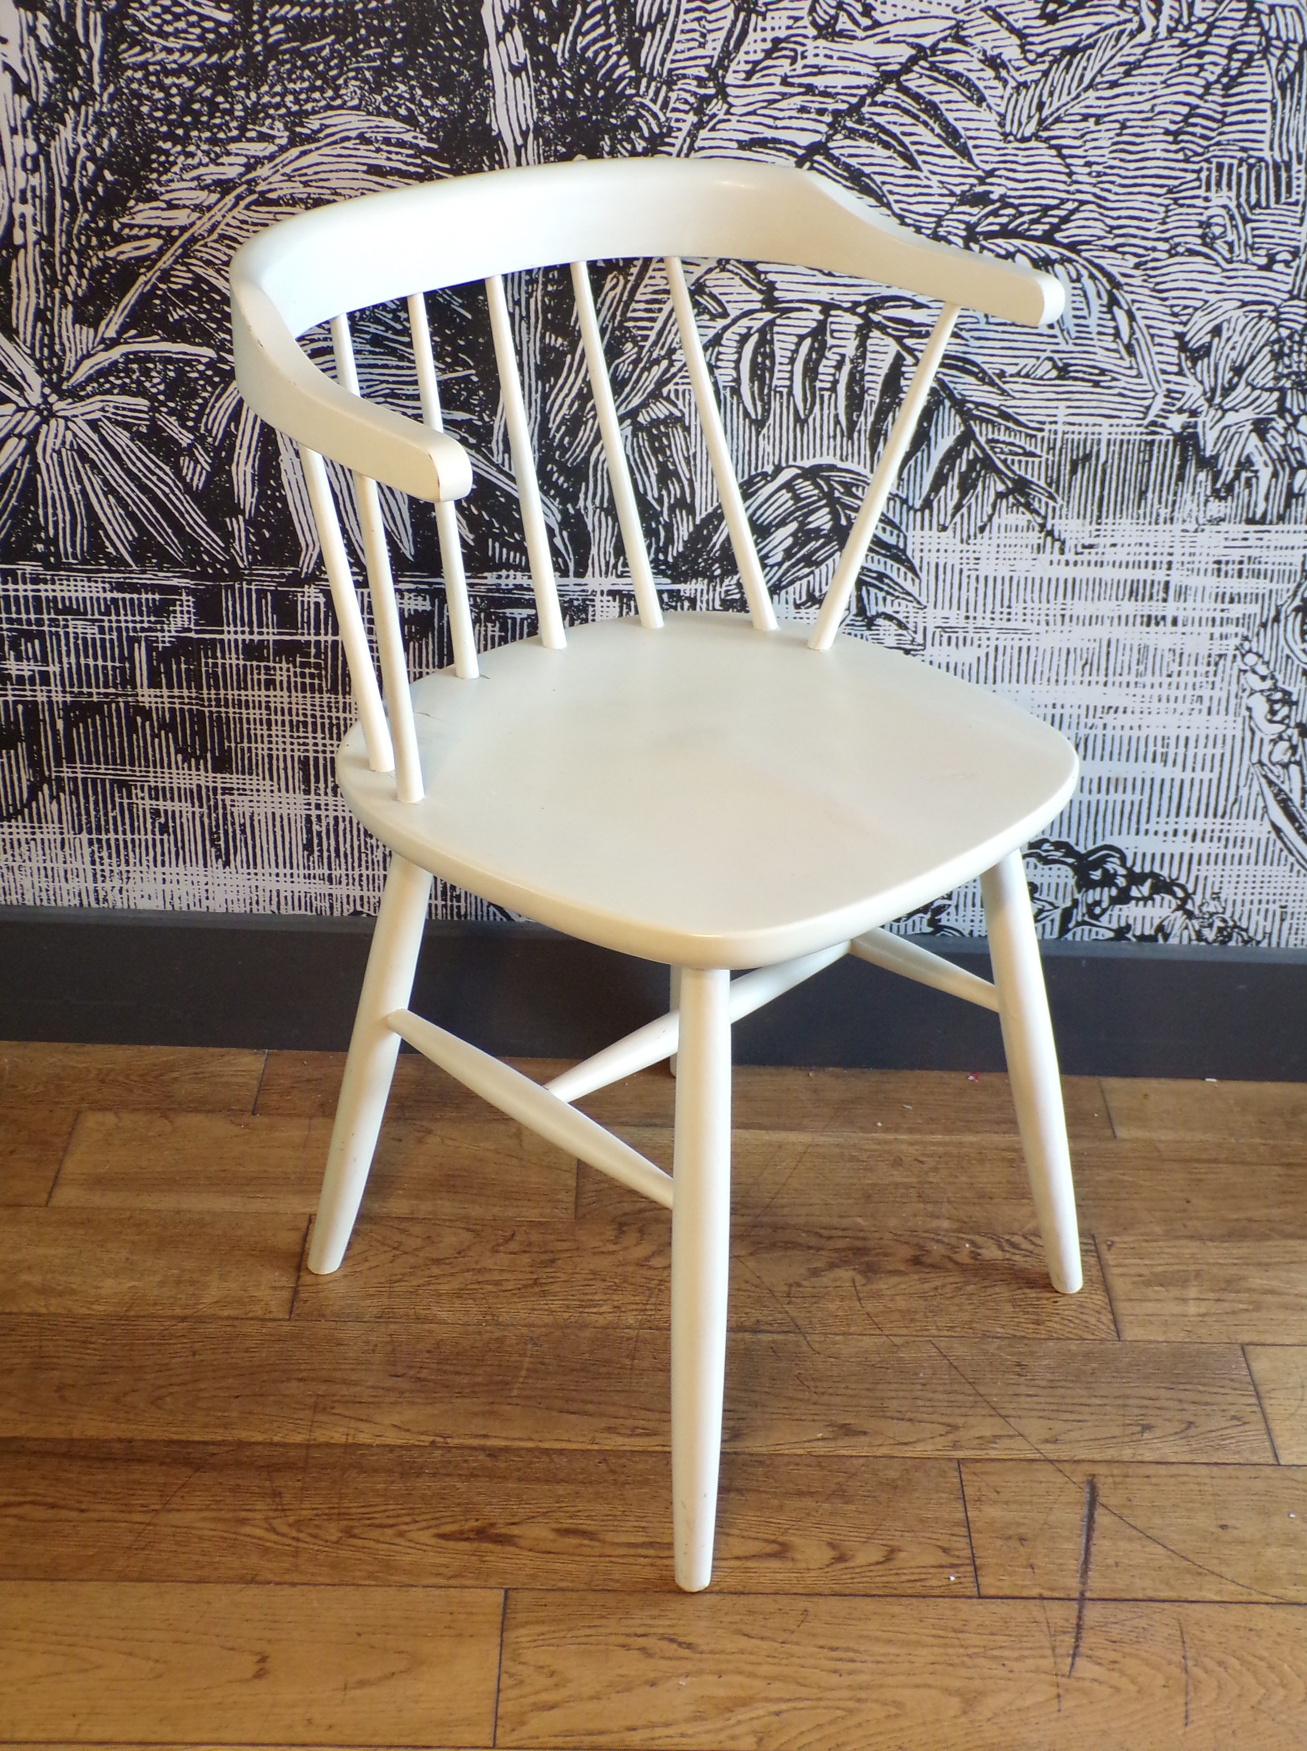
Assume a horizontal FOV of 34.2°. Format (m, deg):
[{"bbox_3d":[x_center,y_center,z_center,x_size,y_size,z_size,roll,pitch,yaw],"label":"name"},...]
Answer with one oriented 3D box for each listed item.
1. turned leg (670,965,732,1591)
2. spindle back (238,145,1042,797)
[{"bbox_3d":[0.028,0.245,1.276,0.034,0.422,0.034,1,18,0],"label":"turned leg"},{"bbox_3d":[-0.037,-0.256,1.341,0.510,0.324,0.341,-25,41,-37],"label":"spindle back"}]

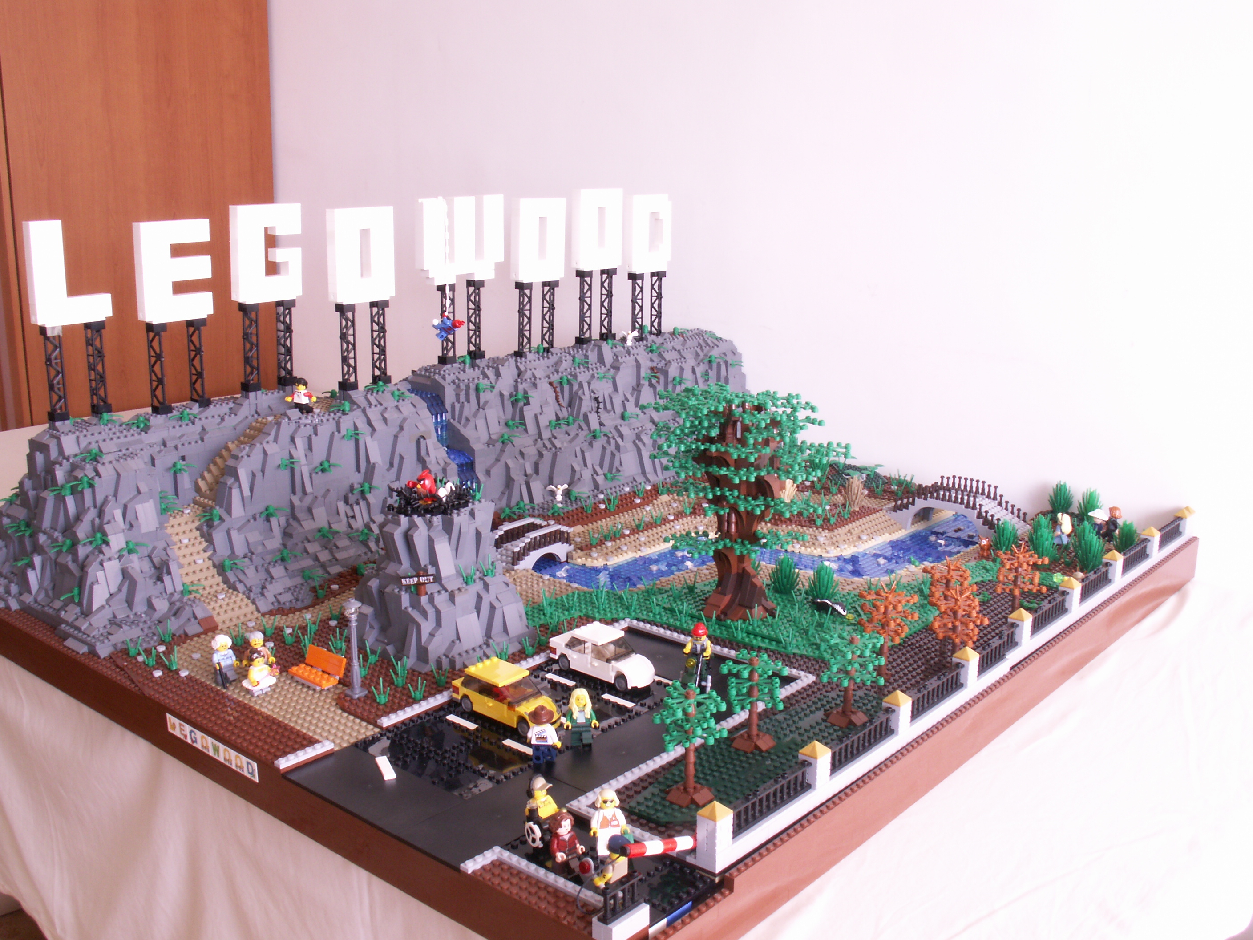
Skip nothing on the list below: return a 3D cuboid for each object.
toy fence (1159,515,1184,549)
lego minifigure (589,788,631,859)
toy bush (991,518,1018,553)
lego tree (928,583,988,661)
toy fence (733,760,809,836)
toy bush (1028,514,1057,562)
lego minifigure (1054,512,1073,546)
[{"bbox_3d":[0.598,0.072,1.402,0.008,0.020,0.096,12,18,40],"label":"toy fence"},{"bbox_3d":[-0.011,0.223,0.801,0.026,0.043,0.015,-3,14,-13],"label":"lego minifigure"},{"bbox_3d":[0.419,0.074,1.398,0.029,0.040,0.029,12,18,39],"label":"toy bush"},{"bbox_3d":[0.278,0.135,1.067,0.048,0.081,0.048,12,18,39],"label":"lego tree"},{"bbox_3d":[0.092,0.212,0.823,0.008,0.020,0.096,12,18,39],"label":"toy fence"},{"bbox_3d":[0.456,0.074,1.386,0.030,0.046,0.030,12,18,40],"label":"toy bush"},{"bbox_3d":[0.498,0.065,1.442,0.020,0.039,0.019,12,18,40],"label":"lego minifigure"}]

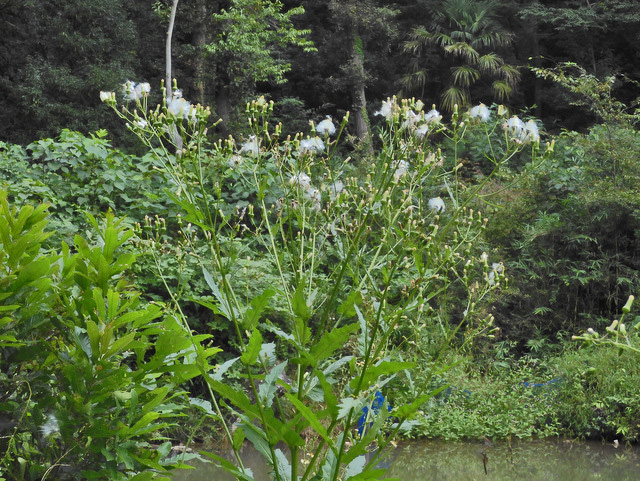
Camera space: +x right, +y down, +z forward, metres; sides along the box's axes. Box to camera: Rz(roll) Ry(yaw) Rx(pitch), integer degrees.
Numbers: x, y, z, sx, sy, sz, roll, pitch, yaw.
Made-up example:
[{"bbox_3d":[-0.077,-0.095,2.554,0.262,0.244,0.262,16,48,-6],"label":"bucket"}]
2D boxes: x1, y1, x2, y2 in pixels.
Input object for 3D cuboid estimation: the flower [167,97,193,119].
[{"bbox_3d":[-0.192,-0.182,1.950,0.036,0.030,0.027,0,0,0],"label":"flower"}]

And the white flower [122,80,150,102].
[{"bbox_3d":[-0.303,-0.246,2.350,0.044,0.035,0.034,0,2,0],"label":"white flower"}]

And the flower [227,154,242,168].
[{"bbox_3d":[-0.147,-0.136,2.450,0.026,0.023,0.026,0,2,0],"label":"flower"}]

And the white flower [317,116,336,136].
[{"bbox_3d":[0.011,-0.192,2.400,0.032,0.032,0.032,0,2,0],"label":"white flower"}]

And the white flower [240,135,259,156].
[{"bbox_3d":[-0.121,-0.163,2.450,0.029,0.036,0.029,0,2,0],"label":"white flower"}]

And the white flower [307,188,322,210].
[{"bbox_3d":[-0.008,-0.058,2.000,0.022,0.031,0.022,0,0,0],"label":"white flower"}]

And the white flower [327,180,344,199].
[{"bbox_3d":[0.022,-0.073,2.050,0.026,0.026,0.026,0,0,0],"label":"white flower"}]

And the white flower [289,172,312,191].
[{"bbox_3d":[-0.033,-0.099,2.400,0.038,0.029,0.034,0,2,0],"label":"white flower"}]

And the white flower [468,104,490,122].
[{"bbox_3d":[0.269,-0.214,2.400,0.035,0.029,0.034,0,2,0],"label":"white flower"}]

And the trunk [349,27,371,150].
[{"bbox_3d":[0.513,-1.987,18.500,0.240,1.620,0.240,-3,2,0],"label":"trunk"}]

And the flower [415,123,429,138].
[{"bbox_3d":[0.139,-0.151,1.950,0.019,0.022,0.021,0,0,0],"label":"flower"}]

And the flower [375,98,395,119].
[{"bbox_3d":[0.088,-0.181,1.950,0.027,0.027,0.027,0,0,0],"label":"flower"}]

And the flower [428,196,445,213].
[{"bbox_3d":[0.160,-0.049,1.950,0.022,0.022,0.022,0,0,0],"label":"flower"}]

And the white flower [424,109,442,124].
[{"bbox_3d":[0.155,-0.170,1.950,0.025,0.022,0.025,0,0,0],"label":"white flower"}]

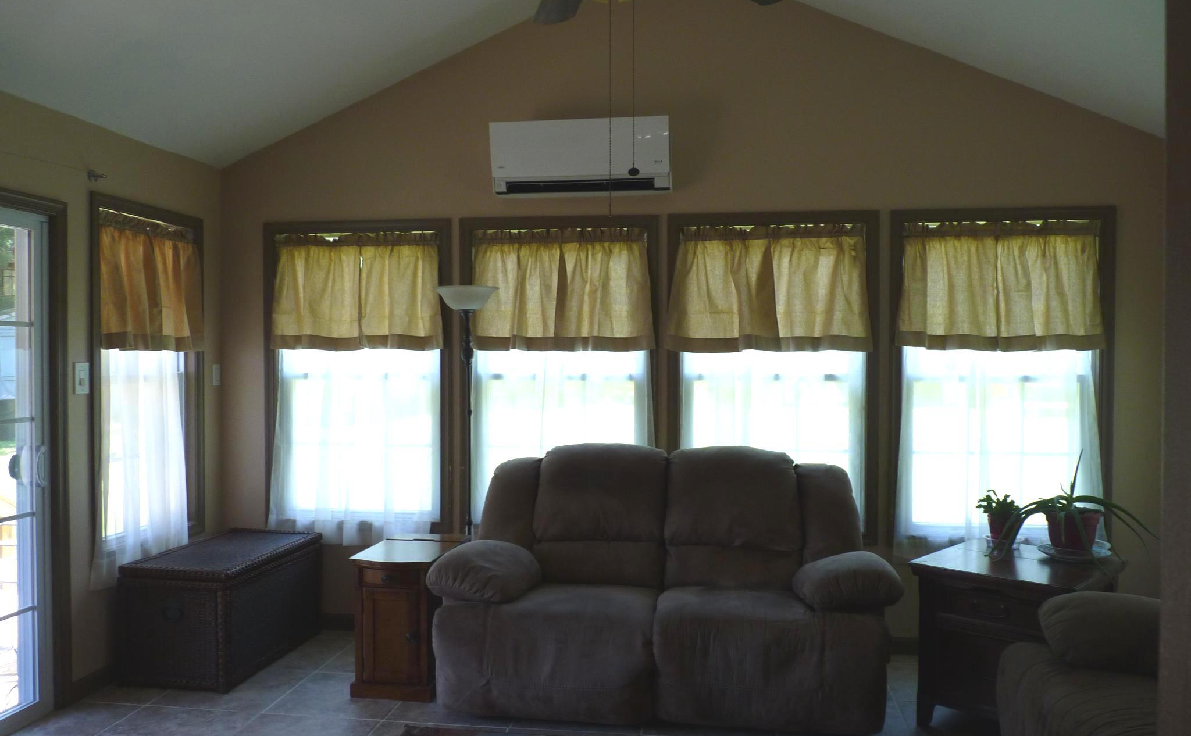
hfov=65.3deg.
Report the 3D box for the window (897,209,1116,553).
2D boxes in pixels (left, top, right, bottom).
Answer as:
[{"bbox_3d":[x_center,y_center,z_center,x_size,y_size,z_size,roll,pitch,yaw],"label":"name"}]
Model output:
[{"bbox_3d":[1.916,0.050,4.386,1.018,1.619,0.100,0,1,8],"label":"window"}]

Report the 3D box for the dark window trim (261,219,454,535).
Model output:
[{"bbox_3d":[-1.241,0.040,4.849,1.018,1.619,0.100,0,1,8],"label":"dark window trim"}]

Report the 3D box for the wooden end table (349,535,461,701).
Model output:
[{"bbox_3d":[-0.818,1.087,4.075,0.378,0.604,0.585,0,1,8],"label":"wooden end table"}]

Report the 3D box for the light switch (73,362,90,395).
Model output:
[{"bbox_3d":[-2.138,0.044,3.885,0.017,0.131,0.084,0,1,8],"label":"light switch"}]

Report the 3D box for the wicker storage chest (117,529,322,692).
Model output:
[{"bbox_3d":[-1.737,1.117,4.396,0.514,0.532,0.876,0,1,8],"label":"wicker storage chest"}]

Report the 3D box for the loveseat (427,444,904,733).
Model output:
[{"bbox_3d":[0.287,0.871,4.035,1.880,1.040,0.980,0,1,8],"label":"loveseat"}]

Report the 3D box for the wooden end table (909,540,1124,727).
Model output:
[{"bbox_3d":[1.632,1.074,3.593,0.595,0.650,0.615,1,1,44],"label":"wooden end table"}]

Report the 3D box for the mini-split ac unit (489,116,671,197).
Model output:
[{"bbox_3d":[-0.065,-1.027,4.541,0.870,0.325,0.215,0,1,8],"label":"mini-split ac unit"}]

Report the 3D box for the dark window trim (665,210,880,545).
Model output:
[{"bbox_3d":[0.863,0.047,4.541,1.018,1.619,0.100,0,1,8],"label":"dark window trim"}]

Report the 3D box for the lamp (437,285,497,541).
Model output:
[{"bbox_3d":[-0.620,0.489,4.527,0.310,1.785,0.310,0,1,8],"label":"lamp"}]

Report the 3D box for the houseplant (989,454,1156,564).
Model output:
[{"bbox_3d":[1.845,0.537,3.630,0.600,0.425,0.440,0,1,8],"label":"houseplant"}]

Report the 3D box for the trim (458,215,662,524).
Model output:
[{"bbox_3d":[-0.183,0.043,4.694,1.018,1.619,0.100,0,1,8],"label":"trim"}]

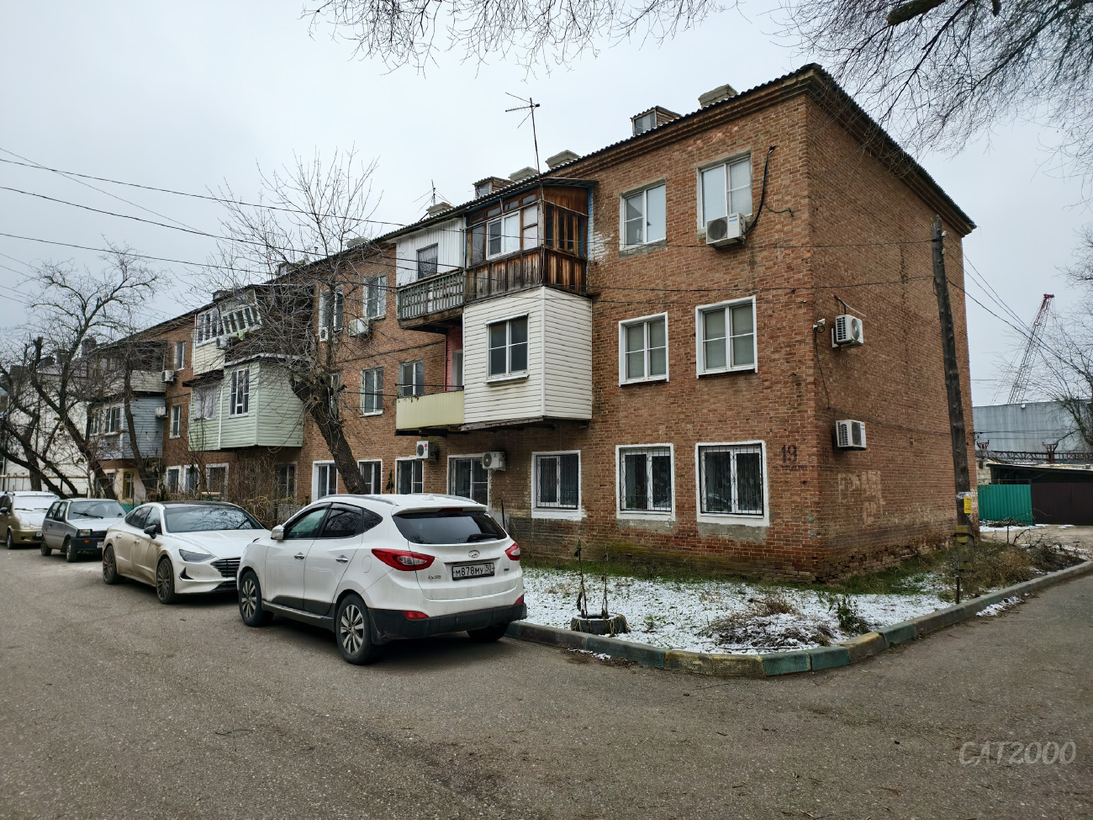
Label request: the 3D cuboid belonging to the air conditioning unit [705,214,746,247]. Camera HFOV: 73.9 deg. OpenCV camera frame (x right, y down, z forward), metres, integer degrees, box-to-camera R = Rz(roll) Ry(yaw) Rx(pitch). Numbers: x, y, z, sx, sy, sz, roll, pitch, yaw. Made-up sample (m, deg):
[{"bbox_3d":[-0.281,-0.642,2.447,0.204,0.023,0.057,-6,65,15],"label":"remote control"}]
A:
[{"bbox_3d":[3.715,-3.706,15.036,0.738,0.473,0.285,-5,-8,43],"label":"air conditioning unit"}]

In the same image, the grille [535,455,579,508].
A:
[{"bbox_3d":[0.262,1.781,18.120,1.400,1.320,0.060,-5,-8,43],"label":"grille"}]

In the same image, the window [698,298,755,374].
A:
[{"bbox_3d":[3.775,-1.482,15.169,1.380,1.560,0.150,-5,-8,43],"label":"window"}]

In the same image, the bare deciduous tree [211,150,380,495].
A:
[{"bbox_3d":[-6.340,-1.514,18.422,4.400,10.300,4.000,2,-6,-19],"label":"bare deciduous tree"}]

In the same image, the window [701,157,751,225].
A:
[{"bbox_3d":[3.848,-4.646,15.529,1.170,1.240,0.150,-6,-8,43],"label":"window"}]

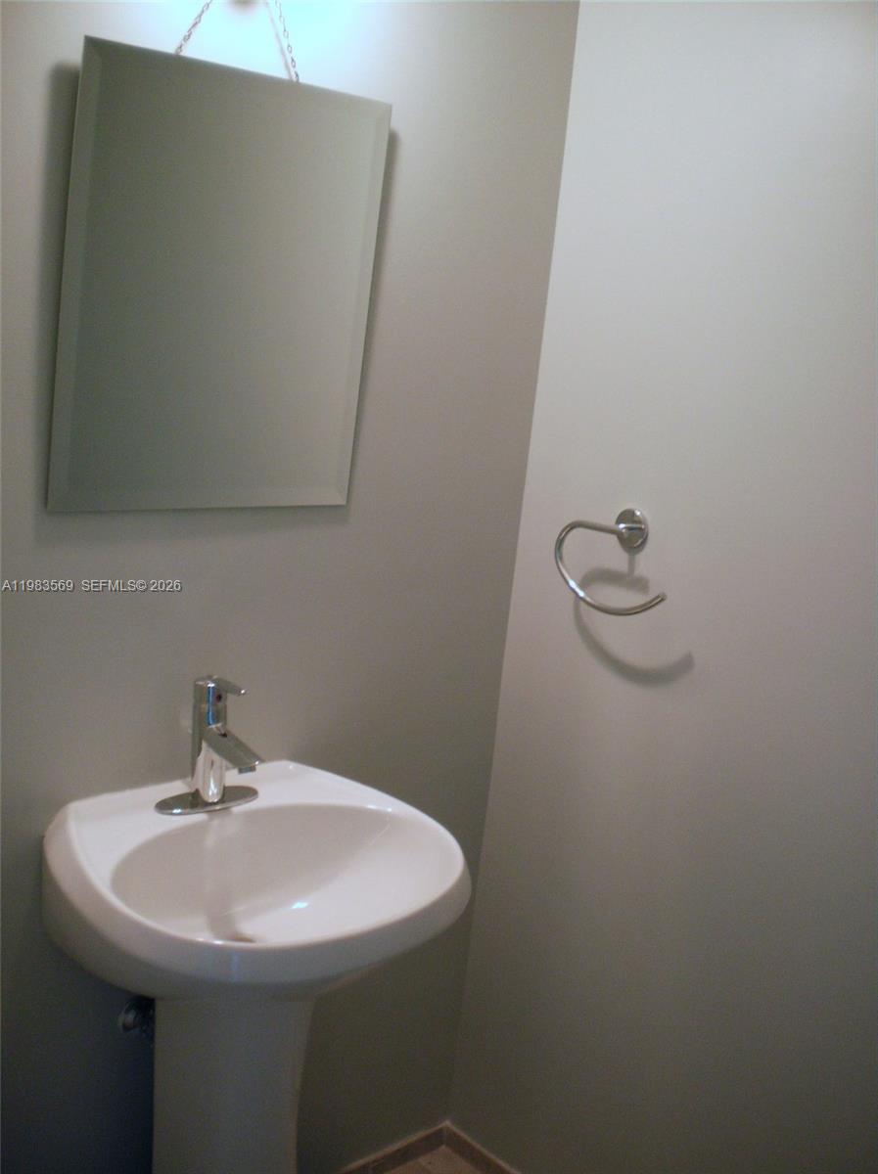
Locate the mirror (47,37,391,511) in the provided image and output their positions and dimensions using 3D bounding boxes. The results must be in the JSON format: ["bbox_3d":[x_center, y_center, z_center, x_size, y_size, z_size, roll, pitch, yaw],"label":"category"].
[{"bbox_3d":[-0.267,-0.367,1.512,0.445,0.549,0.018,-5,20,-41],"label":"mirror"}]

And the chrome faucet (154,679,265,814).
[{"bbox_3d":[-0.283,0.211,1.571,0.148,0.176,0.144,-5,16,-41],"label":"chrome faucet"}]

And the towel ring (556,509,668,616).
[{"bbox_3d":[0.275,-0.040,1.803,0.065,0.157,0.225,-5,16,-41],"label":"towel ring"}]

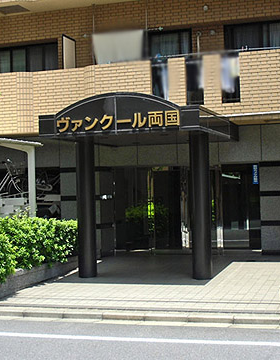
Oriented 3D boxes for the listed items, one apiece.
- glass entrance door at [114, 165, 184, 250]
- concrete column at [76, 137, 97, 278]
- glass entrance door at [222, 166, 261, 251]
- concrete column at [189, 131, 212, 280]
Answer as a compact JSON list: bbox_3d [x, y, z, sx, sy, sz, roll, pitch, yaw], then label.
[{"bbox_3d":[0.194,0.657,16.507,1.632,1.909,0.090,-2,-2,18],"label":"glass entrance door"},{"bbox_3d":[-0.982,0.499,13.370,0.320,2.582,0.320,-1,-2,0],"label":"concrete column"},{"bbox_3d":[2.210,0.592,15.844,0.873,1.866,0.090,-2,-2,18],"label":"glass entrance door"},{"bbox_3d":[1.075,0.443,12.694,0.320,2.583,0.320,-2,-2,18],"label":"concrete column"}]

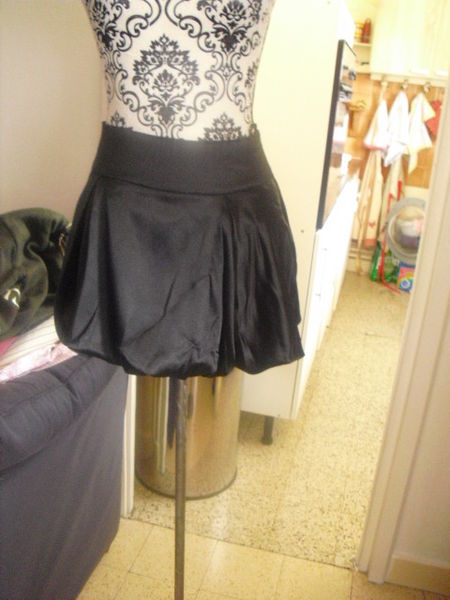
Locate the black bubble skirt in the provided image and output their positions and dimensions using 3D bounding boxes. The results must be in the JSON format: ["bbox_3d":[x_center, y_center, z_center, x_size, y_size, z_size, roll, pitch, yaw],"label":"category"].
[{"bbox_3d":[-0.085,-0.105,1.151,0.465,0.400,0.360,5,18,8],"label":"black bubble skirt"}]

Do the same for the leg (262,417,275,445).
[{"bbox_3d":[0.172,0.497,2.413,0.042,0.123,0.042,9,19,13],"label":"leg"}]

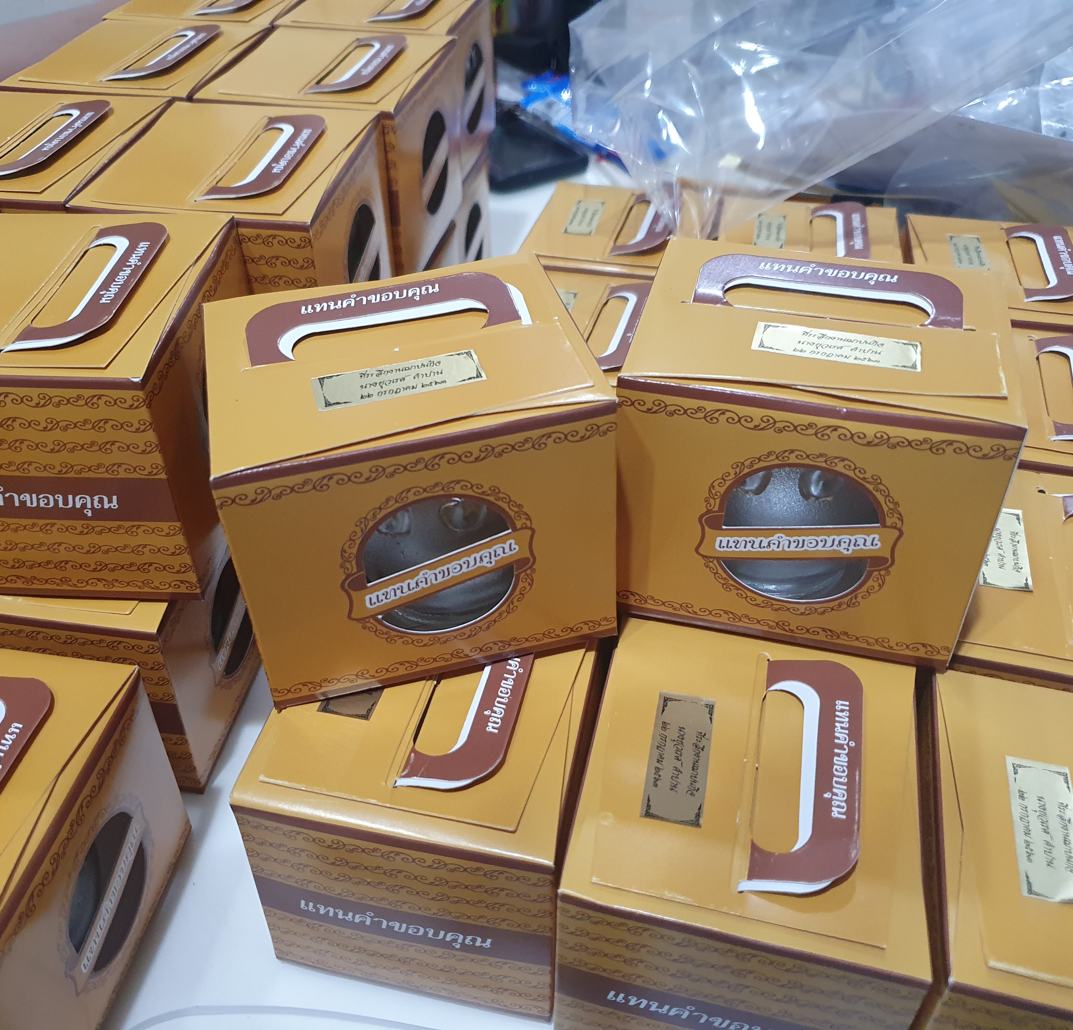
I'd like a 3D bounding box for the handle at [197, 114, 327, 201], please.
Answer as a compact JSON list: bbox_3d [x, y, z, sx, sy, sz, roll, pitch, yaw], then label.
[{"bbox_3d":[-0.110,-0.149,0.424,0.030,0.005,0.084,-1,41,10],"label":"handle"}]

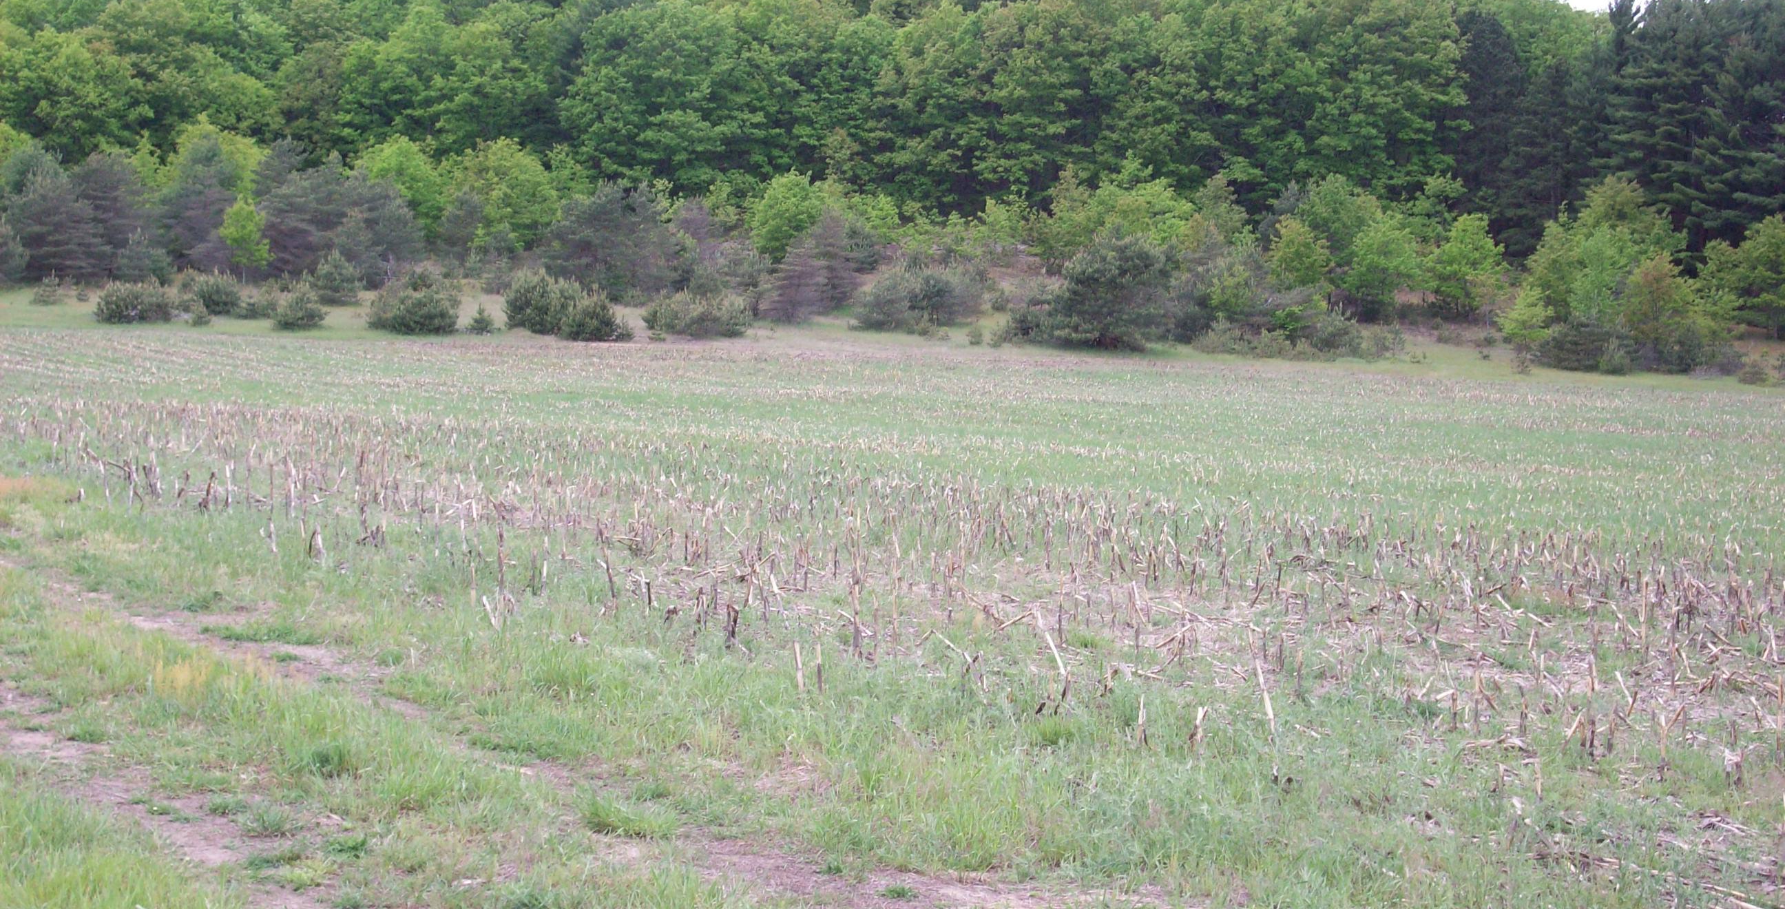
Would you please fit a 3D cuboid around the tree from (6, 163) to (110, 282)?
[{"bbox_3d":[-27.483,-7.602,92.000,3.341,3.748,3.074,0,2,0],"label":"tree"}]

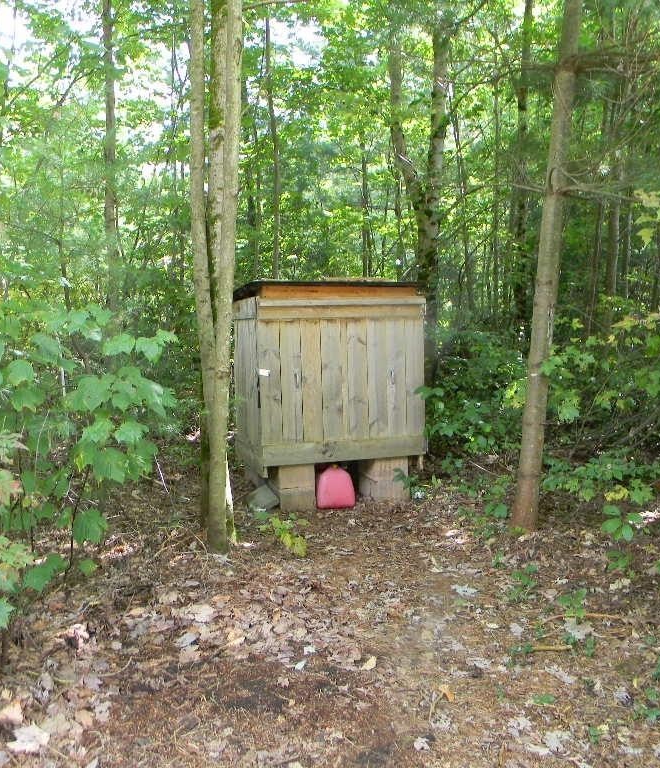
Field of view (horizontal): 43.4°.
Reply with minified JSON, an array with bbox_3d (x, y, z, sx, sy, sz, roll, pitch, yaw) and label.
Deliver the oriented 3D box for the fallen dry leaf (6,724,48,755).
[{"bbox_3d":[-1.009,1.188,2.764,0.142,0.050,0.130,-3,5,-20],"label":"fallen dry leaf"}]

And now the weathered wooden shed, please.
[{"bbox_3d":[-0.014,0.029,6.599,1.296,1.629,1.086,-3,5,-16],"label":"weathered wooden shed"}]

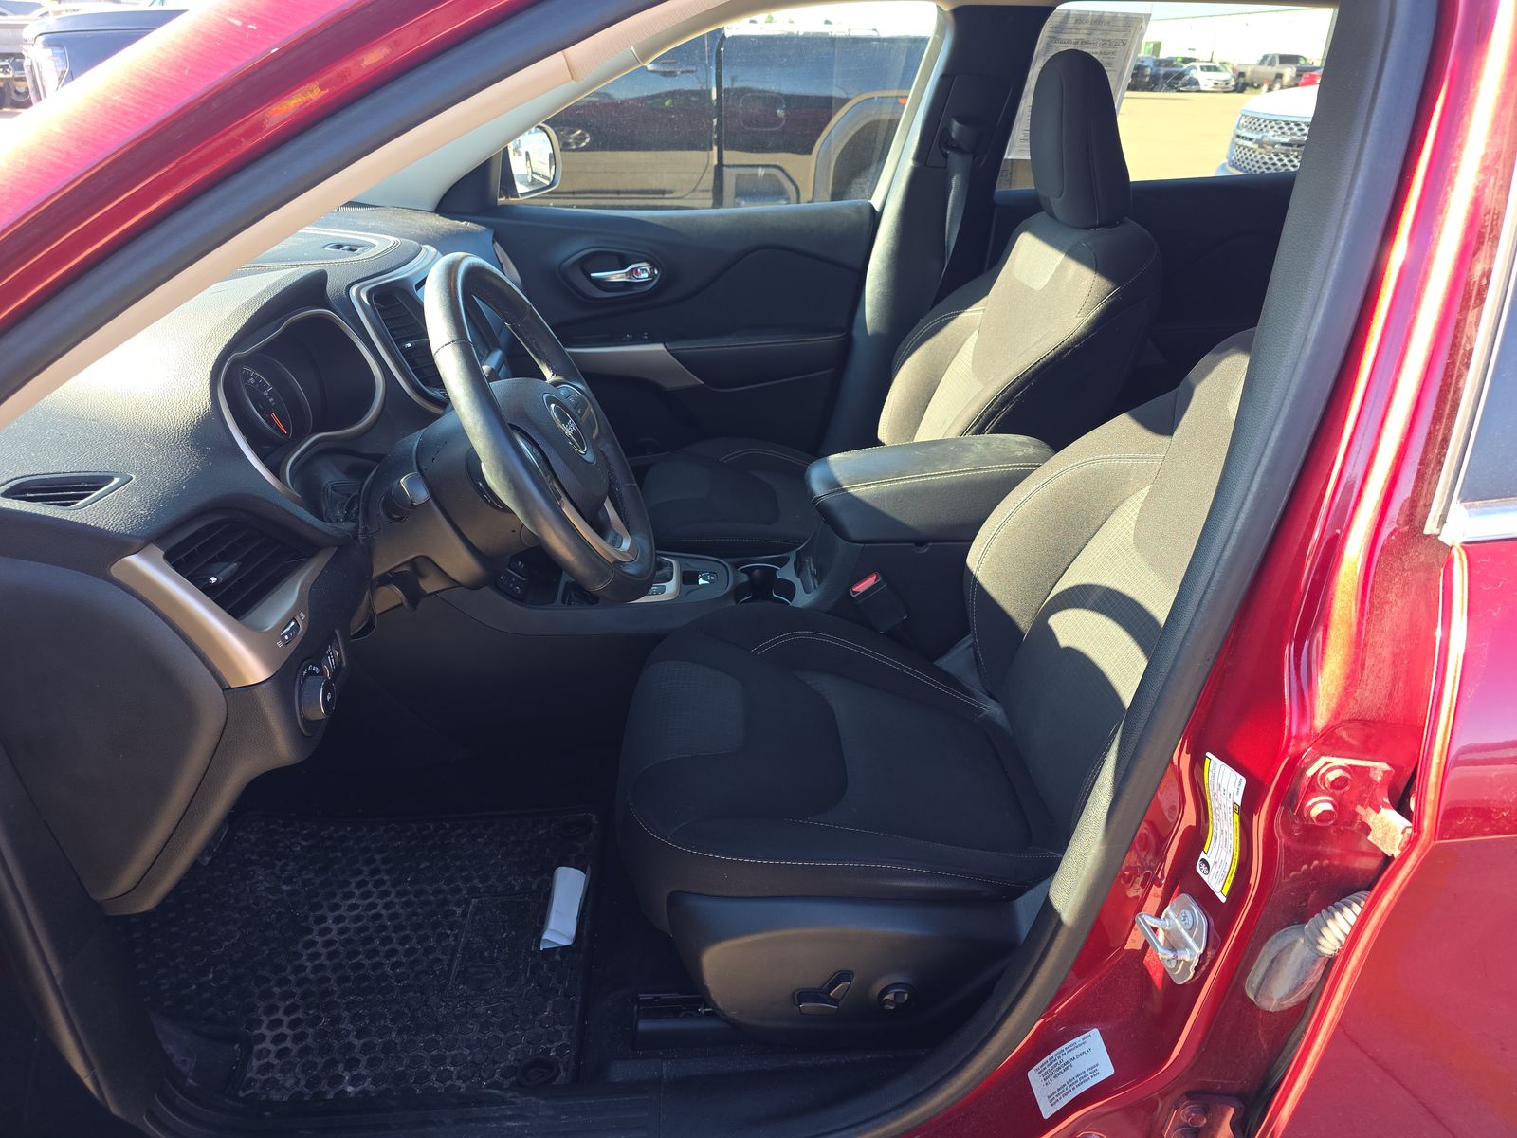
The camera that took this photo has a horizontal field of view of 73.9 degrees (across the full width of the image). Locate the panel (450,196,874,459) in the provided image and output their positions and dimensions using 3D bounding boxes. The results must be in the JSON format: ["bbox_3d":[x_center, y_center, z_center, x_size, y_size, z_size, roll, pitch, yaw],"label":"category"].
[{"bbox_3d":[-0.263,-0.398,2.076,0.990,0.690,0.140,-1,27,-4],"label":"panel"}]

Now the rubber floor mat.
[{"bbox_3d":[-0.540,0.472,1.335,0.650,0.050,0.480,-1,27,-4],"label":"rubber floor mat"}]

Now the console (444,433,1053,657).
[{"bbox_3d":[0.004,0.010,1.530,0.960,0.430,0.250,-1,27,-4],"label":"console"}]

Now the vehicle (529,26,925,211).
[{"bbox_3d":[-0.973,-2.599,6.028,6.400,2.030,2.300,-1,27,-4],"label":"vehicle"}]

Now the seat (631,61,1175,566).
[{"bbox_3d":[0.188,-0.341,1.781,0.850,1.030,0.550,-1,27,-4],"label":"seat"}]

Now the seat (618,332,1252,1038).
[{"bbox_3d":[0.257,-0.004,1.126,0.850,1.030,0.550,-1,27,-4],"label":"seat"}]

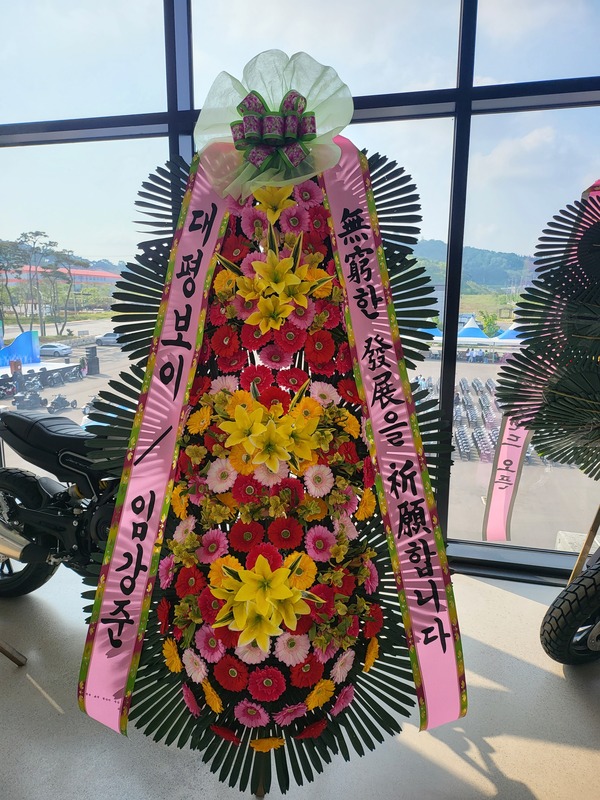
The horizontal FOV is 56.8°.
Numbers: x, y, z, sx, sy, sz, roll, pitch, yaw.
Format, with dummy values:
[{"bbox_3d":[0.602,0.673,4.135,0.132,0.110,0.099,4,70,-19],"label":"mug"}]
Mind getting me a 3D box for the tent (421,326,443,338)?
[{"bbox_3d":[15.408,-7.317,66.000,5.000,4.700,5.000,2,11,12],"label":"tent"}]

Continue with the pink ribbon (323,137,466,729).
[{"bbox_3d":[0.264,-0.023,1.696,0.168,1.832,0.120,-7,-14,-2],"label":"pink ribbon"}]

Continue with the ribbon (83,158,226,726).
[{"bbox_3d":[-0.402,-0.014,1.694,0.168,1.803,0.120,7,-14,2],"label":"ribbon"}]

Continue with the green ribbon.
[{"bbox_3d":[-0.088,-0.892,1.850,0.275,0.250,0.150,0,-4,-1],"label":"green ribbon"}]

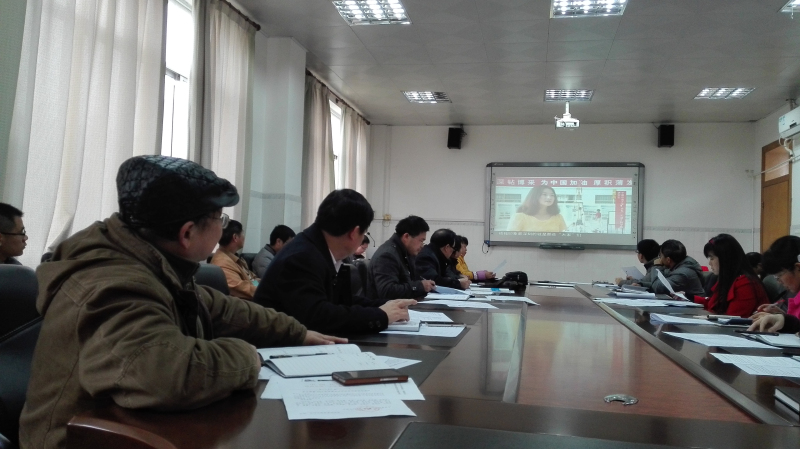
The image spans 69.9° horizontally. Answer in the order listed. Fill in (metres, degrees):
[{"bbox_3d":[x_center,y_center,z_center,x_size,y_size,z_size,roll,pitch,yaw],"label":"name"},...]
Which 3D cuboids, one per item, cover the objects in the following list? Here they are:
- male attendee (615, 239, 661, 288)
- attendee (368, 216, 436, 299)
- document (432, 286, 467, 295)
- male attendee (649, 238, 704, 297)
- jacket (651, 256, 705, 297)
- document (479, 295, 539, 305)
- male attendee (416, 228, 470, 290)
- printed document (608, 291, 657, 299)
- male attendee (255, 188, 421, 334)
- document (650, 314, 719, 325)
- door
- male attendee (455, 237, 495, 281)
[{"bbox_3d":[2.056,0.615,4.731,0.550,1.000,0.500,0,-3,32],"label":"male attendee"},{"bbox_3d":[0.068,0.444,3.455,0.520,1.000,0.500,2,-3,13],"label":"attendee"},{"bbox_3d":[0.321,0.405,3.522,0.220,0.050,0.220,2,-3,13],"label":"document"},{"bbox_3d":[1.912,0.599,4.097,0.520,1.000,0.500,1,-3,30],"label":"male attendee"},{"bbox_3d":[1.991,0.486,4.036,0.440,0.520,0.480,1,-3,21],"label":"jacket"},{"bbox_3d":[0.638,0.435,3.302,0.310,0.012,0.250,2,-3,13],"label":"document"},{"bbox_3d":[0.228,0.614,4.024,0.560,1.142,0.520,2,-3,3],"label":"male attendee"},{"bbox_3d":[1.542,0.463,3.801,0.275,0.030,0.210,2,-3,13],"label":"printed document"},{"bbox_3d":[-0.232,0.470,1.938,0.640,1.192,0.530,2,-3,5],"label":"male attendee"},{"bbox_3d":[1.121,0.377,2.269,0.210,0.022,0.250,2,-3,13],"label":"document"},{"bbox_3d":[4.948,0.219,7.491,0.080,2.651,0.950,2,-3,13],"label":"door"},{"bbox_3d":[0.518,0.683,5.104,0.560,1.132,0.460,2,-3,8],"label":"male attendee"}]

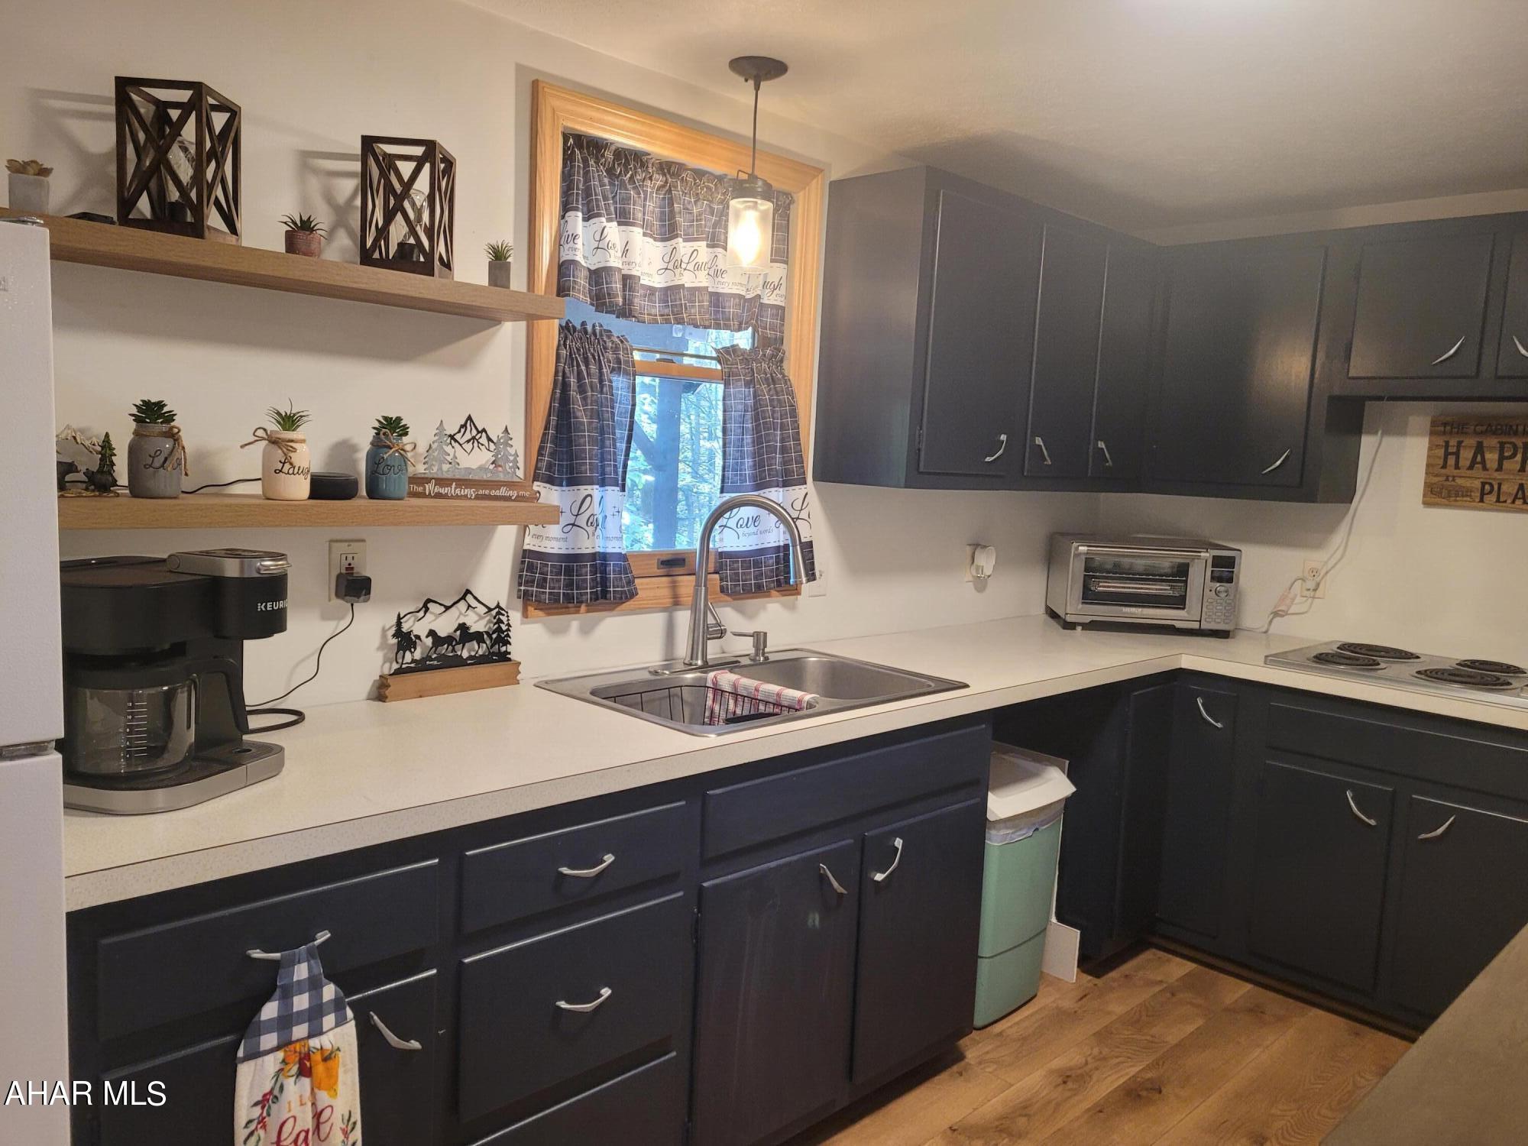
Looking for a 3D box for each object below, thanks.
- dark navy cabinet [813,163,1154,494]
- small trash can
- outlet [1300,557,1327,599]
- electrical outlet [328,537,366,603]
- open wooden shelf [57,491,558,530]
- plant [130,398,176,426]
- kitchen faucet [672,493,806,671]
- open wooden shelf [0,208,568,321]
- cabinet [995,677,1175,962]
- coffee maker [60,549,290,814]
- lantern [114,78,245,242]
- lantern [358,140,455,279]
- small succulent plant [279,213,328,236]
[{"bbox_3d":[0.698,-0.629,3.315,1.245,0.766,0.314,-3,8,-45],"label":"dark navy cabinet"},{"bbox_3d":[0.570,0.825,3.039,0.385,0.635,0.300,-3,9,-44],"label":"small trash can"},{"bbox_3d":[1.745,0.021,3.638,0.012,0.115,0.070,-3,9,-44],"label":"outlet"},{"bbox_3d":[-0.770,-0.003,2.131,0.070,0.114,0.013,-3,8,-45],"label":"electrical outlet"},{"bbox_3d":[-0.811,-0.107,1.994,0.937,0.038,0.220,-3,9,-44],"label":"open wooden shelf"},{"bbox_3d":[-0.983,-0.260,1.845,0.077,0.047,0.077,-3,9,-44],"label":"plant"},{"bbox_3d":[-0.031,0.025,2.617,0.298,0.402,0.115,6,7,32],"label":"kitchen faucet"},{"bbox_3d":[-0.832,-0.485,1.851,1.080,0.034,0.218,-3,8,-45],"label":"open wooden shelf"},{"bbox_3d":[0.842,0.656,3.415,0.314,0.840,0.612,-3,8,-45],"label":"cabinet"},{"bbox_3d":[-0.887,0.137,1.678,0.277,0.333,0.318,5,7,18],"label":"coffee maker"},{"bbox_3d":[-0.894,-0.615,1.762,0.125,0.236,0.125,3,6,-2],"label":"lantern"},{"bbox_3d":[-0.643,-0.647,2.086,0.134,0.240,0.137,2,6,-3],"label":"lantern"},{"bbox_3d":[-0.759,-0.574,1.892,0.081,0.045,0.079,-3,8,-45],"label":"small succulent plant"}]

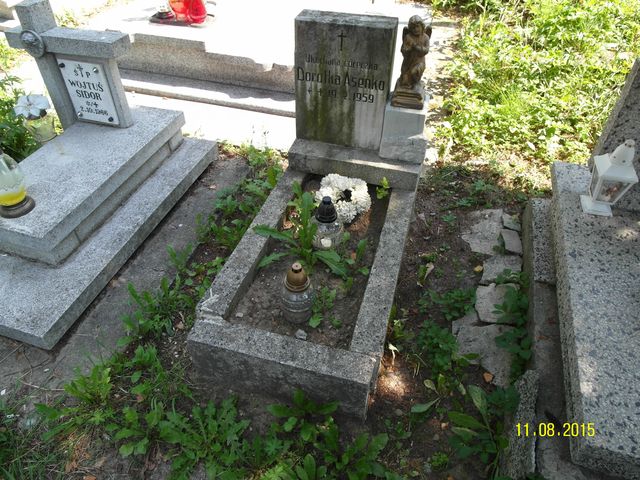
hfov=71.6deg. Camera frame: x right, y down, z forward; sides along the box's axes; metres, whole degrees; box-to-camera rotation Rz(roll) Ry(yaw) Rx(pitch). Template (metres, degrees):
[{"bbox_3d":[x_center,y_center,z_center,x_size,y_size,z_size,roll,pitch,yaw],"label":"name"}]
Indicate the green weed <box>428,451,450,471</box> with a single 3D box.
[{"bbox_3d":[0.382,0.704,1.418,0.070,0.035,0.061,1,42,0],"label":"green weed"}]

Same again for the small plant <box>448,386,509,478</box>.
[{"bbox_3d":[0.512,0.610,1.442,0.180,0.147,0.298,1,42,0],"label":"small plant"}]

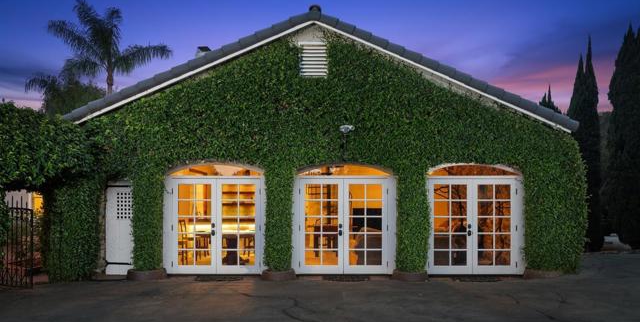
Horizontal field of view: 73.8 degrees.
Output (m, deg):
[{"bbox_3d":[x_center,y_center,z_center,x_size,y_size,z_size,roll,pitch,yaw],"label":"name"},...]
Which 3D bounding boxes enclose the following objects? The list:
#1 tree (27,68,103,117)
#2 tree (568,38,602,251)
[{"bbox_3d":[-12.030,-0.970,20.000,4.000,6.740,3.900,0,0,0],"label":"tree"},{"bbox_3d":[8.080,-0.500,13.000,1.200,6.460,1.200,0,0,0],"label":"tree"}]

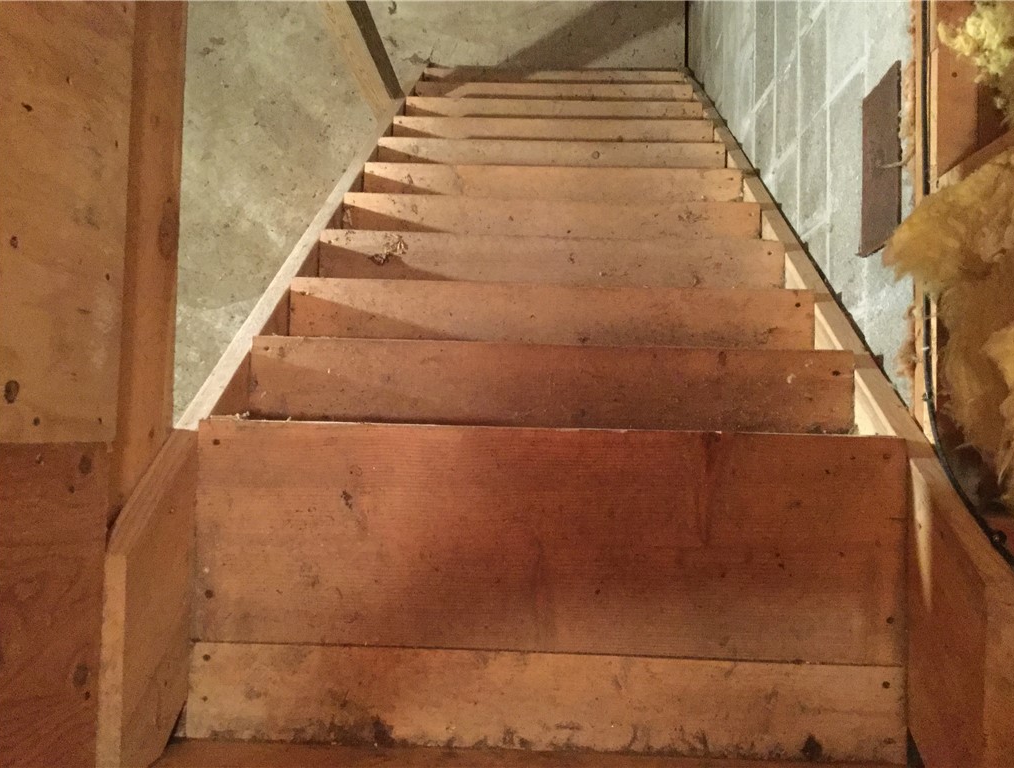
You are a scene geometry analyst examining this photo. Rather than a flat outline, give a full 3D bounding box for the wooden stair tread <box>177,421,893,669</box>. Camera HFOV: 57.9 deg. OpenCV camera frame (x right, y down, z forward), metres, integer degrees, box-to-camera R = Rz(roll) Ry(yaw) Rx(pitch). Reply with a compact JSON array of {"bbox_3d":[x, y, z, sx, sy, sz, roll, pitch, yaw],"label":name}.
[{"bbox_3d":[0.050,0.203,1.202,0.912,0.038,0.286,1,87,2],"label":"wooden stair tread"}]

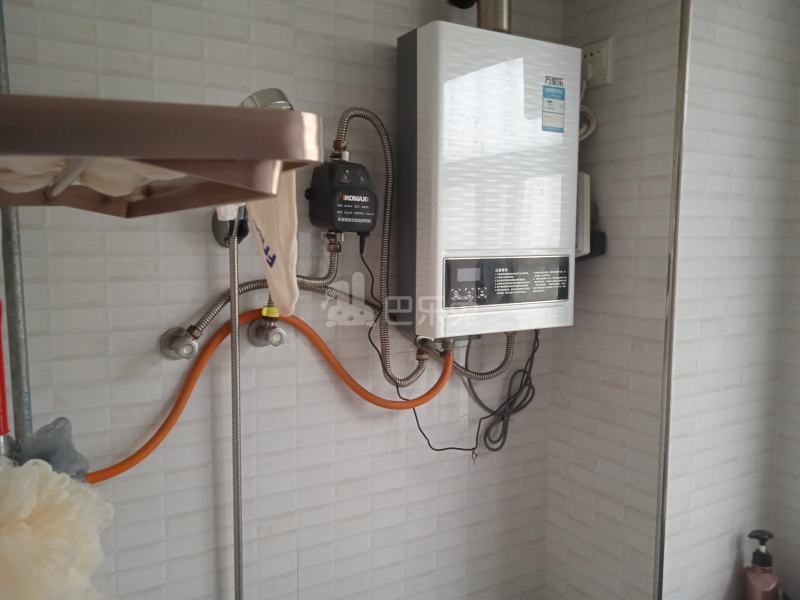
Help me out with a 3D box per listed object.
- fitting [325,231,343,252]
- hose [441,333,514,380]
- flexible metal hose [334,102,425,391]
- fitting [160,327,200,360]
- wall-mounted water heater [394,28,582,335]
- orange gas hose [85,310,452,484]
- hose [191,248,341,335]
[{"bbox_3d":[-0.112,-0.099,1.095,0.028,0.037,0.027,0,5,0],"label":"fitting"},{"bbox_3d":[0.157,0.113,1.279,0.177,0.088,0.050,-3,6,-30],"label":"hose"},{"bbox_3d":[-0.029,-0.083,1.137,0.186,0.484,0.055,-3,6,-31],"label":"flexible metal hose"},{"bbox_3d":[-0.333,0.071,0.996,0.054,0.054,0.073,-3,6,-30],"label":"fitting"},{"bbox_3d":[0.168,-0.208,1.220,0.330,0.528,0.128,-3,6,-31],"label":"wall-mounted water heater"},{"bbox_3d":[-0.183,0.136,1.080,0.636,0.240,0.060,-3,6,-31],"label":"orange gas hose"},{"bbox_3d":[-0.213,-0.018,1.045,0.251,0.130,0.038,-3,6,-31],"label":"hose"}]

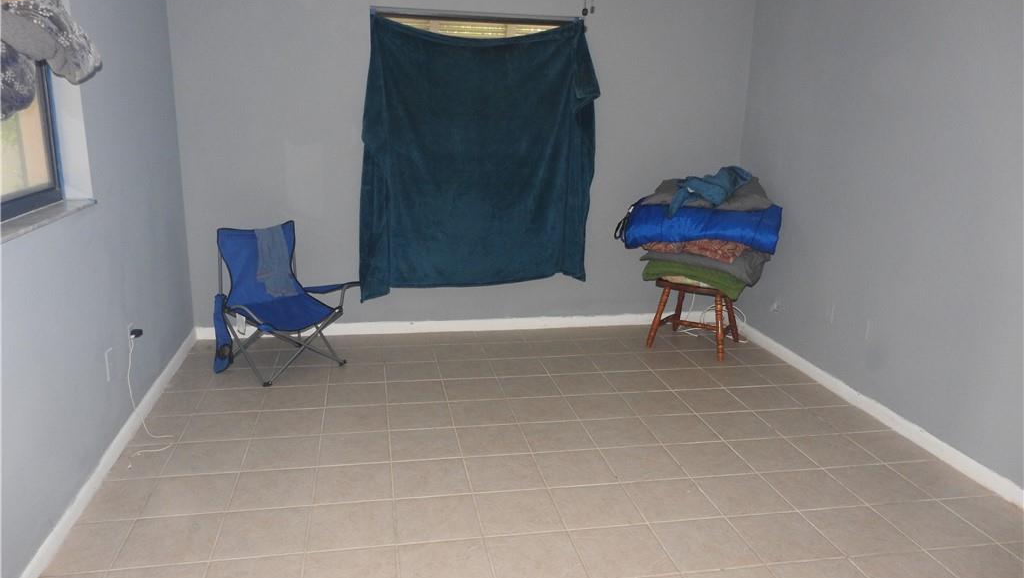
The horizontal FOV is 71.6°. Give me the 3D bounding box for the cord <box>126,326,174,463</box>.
[{"bbox_3d":[-1.605,0.438,3.118,0.190,0.470,0.360,-1,14,-11],"label":"cord"}]

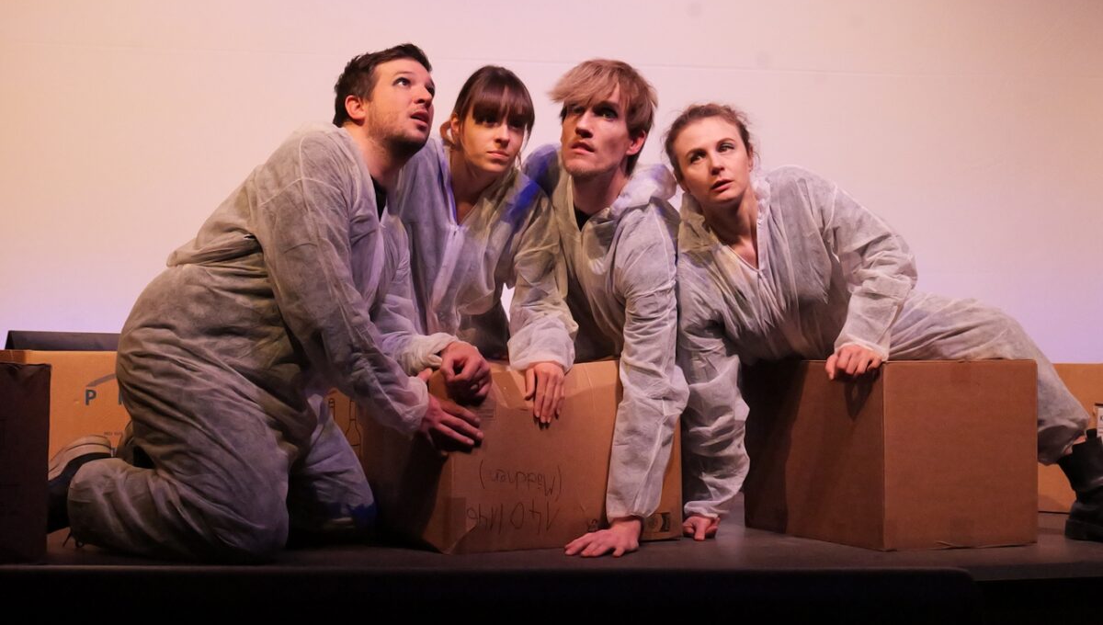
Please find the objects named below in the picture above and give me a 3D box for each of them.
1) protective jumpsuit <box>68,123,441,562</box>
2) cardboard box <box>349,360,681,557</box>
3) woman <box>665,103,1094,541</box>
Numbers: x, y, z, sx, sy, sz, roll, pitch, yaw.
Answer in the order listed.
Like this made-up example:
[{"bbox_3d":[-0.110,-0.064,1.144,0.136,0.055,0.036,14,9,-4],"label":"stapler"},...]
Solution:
[{"bbox_3d":[-0.635,0.060,3.920,0.780,0.890,0.520,0,-1,23],"label":"protective jumpsuit"},{"bbox_3d":[-0.067,0.310,4.180,0.590,0.400,0.420,1,-1,-31],"label":"cardboard box"},{"bbox_3d":[0.773,0.027,4.160,0.940,0.965,0.650,0,-1,20],"label":"woman"}]

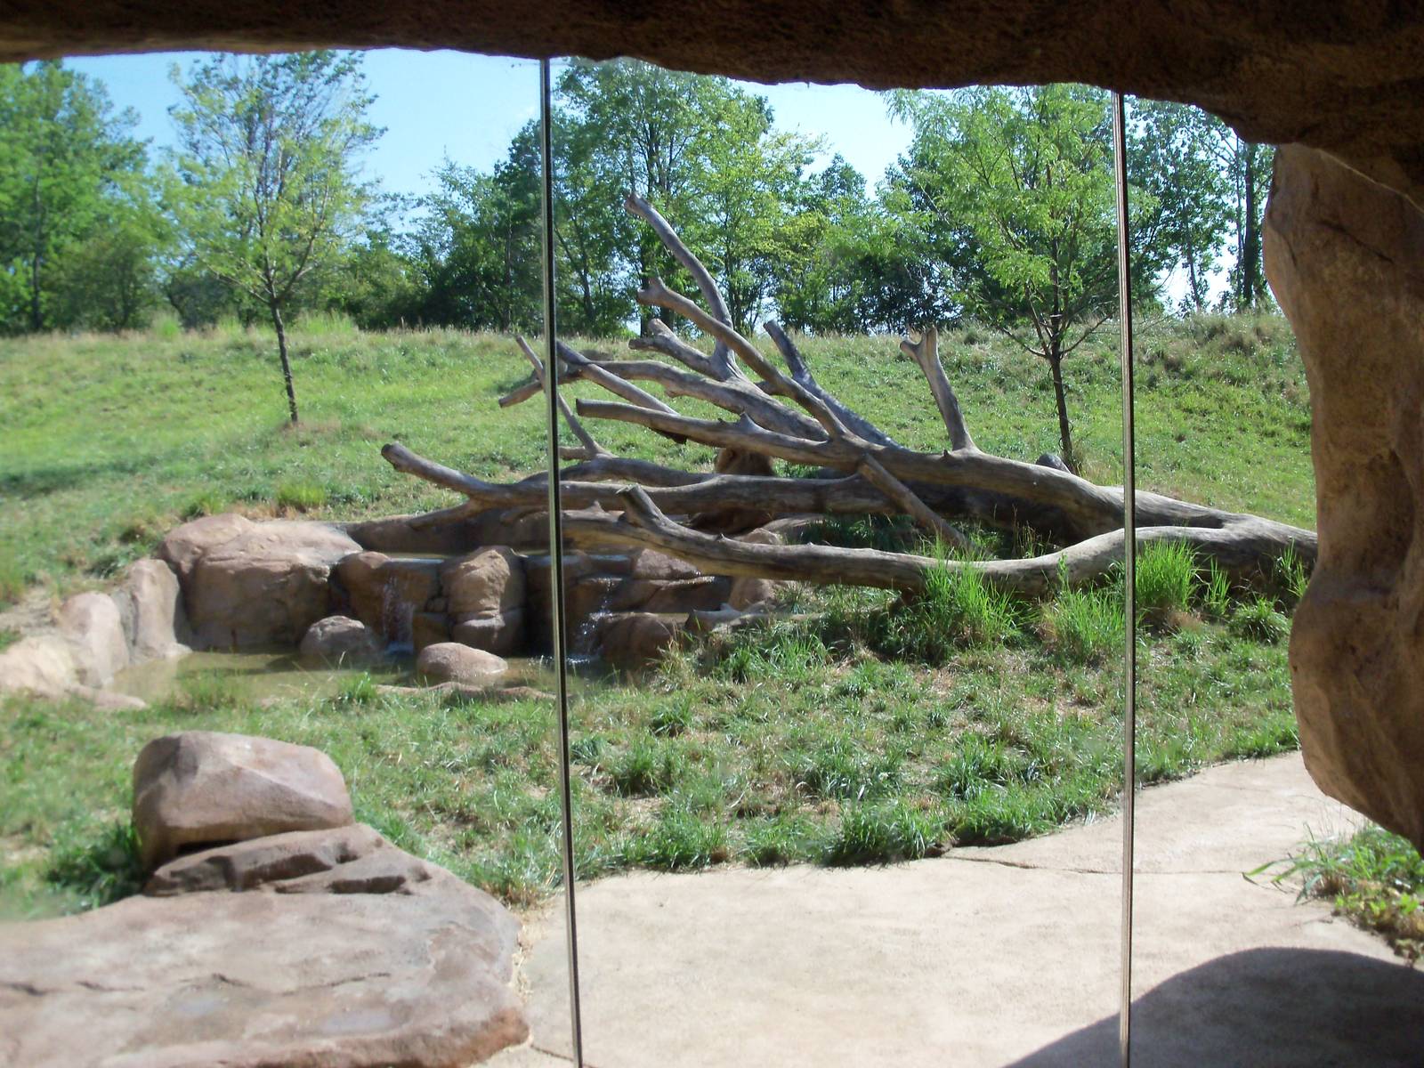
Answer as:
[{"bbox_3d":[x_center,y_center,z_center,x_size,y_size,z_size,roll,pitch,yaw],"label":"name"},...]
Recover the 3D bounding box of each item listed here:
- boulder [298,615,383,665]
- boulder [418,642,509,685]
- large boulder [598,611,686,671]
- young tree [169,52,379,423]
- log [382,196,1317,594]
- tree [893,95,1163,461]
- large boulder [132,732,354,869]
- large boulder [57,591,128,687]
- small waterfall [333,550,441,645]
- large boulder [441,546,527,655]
[{"bbox_3d":[-2.461,0.705,9.550,0.540,0.330,0.450,-1,5,0],"label":"boulder"},{"bbox_3d":[-1.527,0.792,8.800,0.540,0.260,0.420,-1,5,0],"label":"boulder"},{"bbox_3d":[-0.451,0.686,9.200,0.550,0.360,0.450,-1,5,0],"label":"large boulder"},{"bbox_3d":[-6.035,-4.230,19.800,3.000,5.500,2.900,-1,5,0],"label":"young tree"},{"bbox_3d":[1.120,-1.021,10.700,7.100,2.750,2.900,-1,5,0],"label":"log"},{"bbox_3d":[3.763,-3.362,17.300,3.200,5.200,3.100,-1,5,0],"label":"tree"},{"bbox_3d":[-1.612,0.908,4.950,0.730,0.420,0.500,-1,5,0],"label":"large boulder"},{"bbox_3d":[-3.870,0.657,9.000,0.450,0.560,0.500,-1,5,0],"label":"large boulder"},{"bbox_3d":[-2.320,0.458,10.300,0.740,0.630,0.550,-1,5,0],"label":"small waterfall"},{"bbox_3d":[-1.572,0.457,9.950,0.560,0.700,0.520,-1,5,0],"label":"large boulder"}]

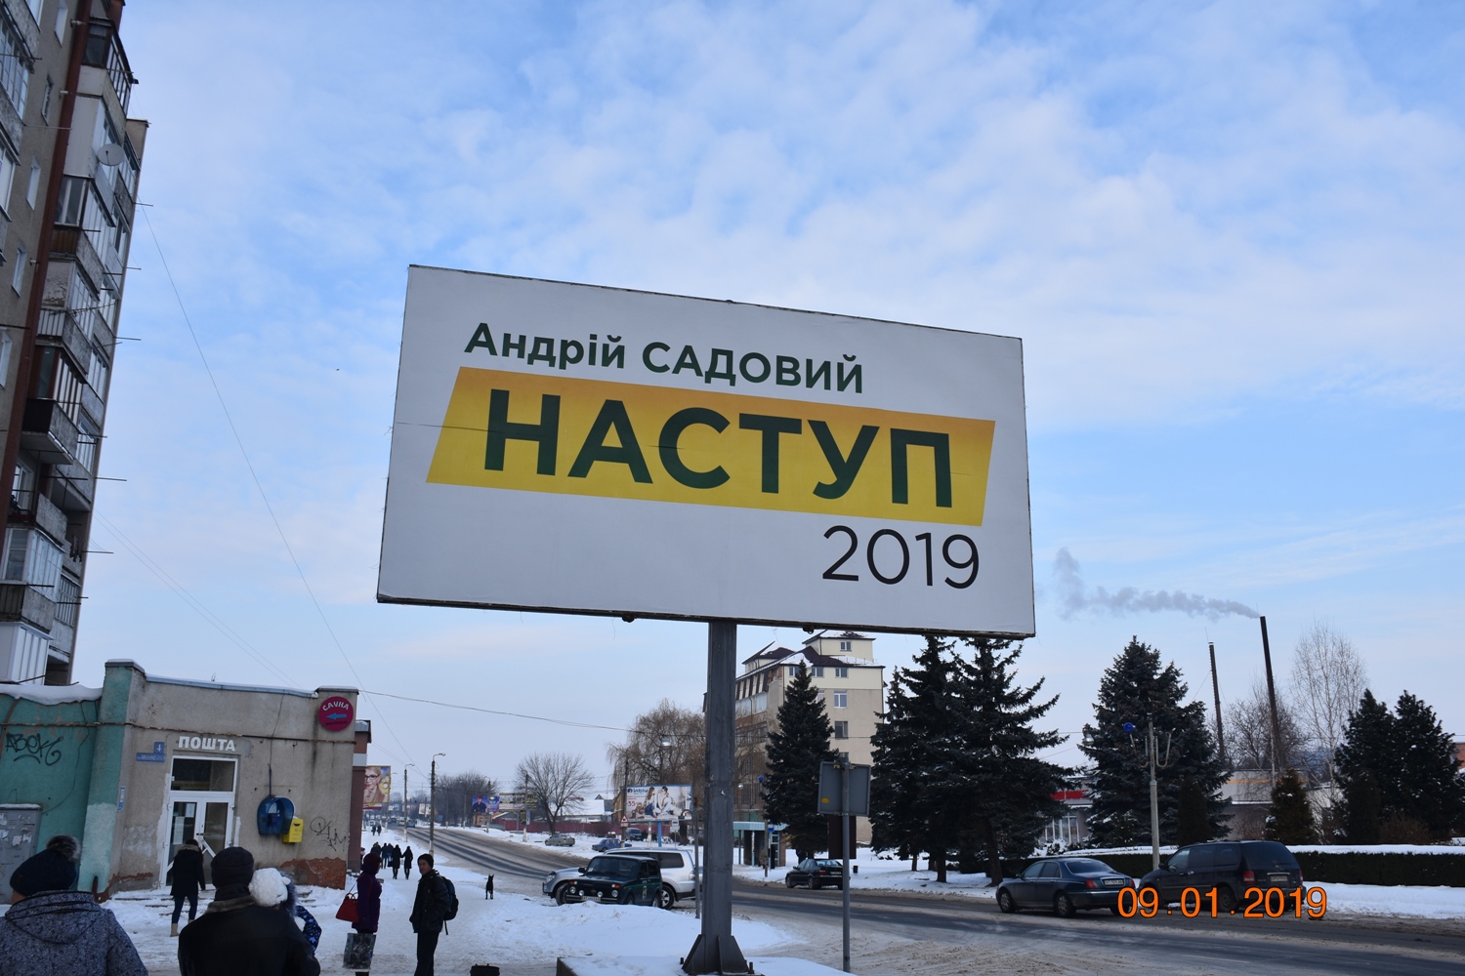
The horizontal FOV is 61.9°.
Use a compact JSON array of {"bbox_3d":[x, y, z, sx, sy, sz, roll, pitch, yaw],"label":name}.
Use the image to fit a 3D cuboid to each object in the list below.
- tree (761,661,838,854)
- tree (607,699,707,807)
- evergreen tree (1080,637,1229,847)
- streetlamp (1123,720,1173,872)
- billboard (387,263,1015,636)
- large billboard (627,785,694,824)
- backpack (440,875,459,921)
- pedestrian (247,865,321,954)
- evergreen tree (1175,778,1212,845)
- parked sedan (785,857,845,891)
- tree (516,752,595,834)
[{"bbox_3d":[4.245,16.361,72.493,4.758,12.006,4.758,0,-14,3],"label":"tree"},{"bbox_3d":[-6.518,29.451,126.830,12.129,14.718,12.129,1,-14,-3],"label":"tree"},{"bbox_3d":[21.035,13.316,61.422,7.371,11.432,7.371,-4,-15,18],"label":"evergreen tree"},{"bbox_3d":[14.449,10.865,41.824,1.500,5.885,1.300,0,-16,0],"label":"streetlamp"},{"bbox_3d":[-0.047,-0.259,11.600,6.100,3.100,0.300,4,-17,-14],"label":"billboard"},{"bbox_3d":[-6.103,26.642,103.092,6.100,3.100,0.300,-5,-17,16],"label":"large billboard"},{"bbox_3d":[-3.415,4.916,14.600,0.240,0.500,0.320,10,-19,-29],"label":"backpack"},{"bbox_3d":[-2.129,2.245,5.781,0.420,0.850,0.380,9,-19,-29],"label":"pedestrian"},{"bbox_3d":[21.076,15.446,55.641,1.600,4.576,1.600,0,-16,0],"label":"evergreen tree"},{"bbox_3d":[4.173,18.996,60.174,1.720,1.400,4.450,5,-15,-17],"label":"parked sedan"},{"bbox_3d":[-23.100,40.510,161.351,10.438,10.862,10.438,3,-15,-7],"label":"tree"}]

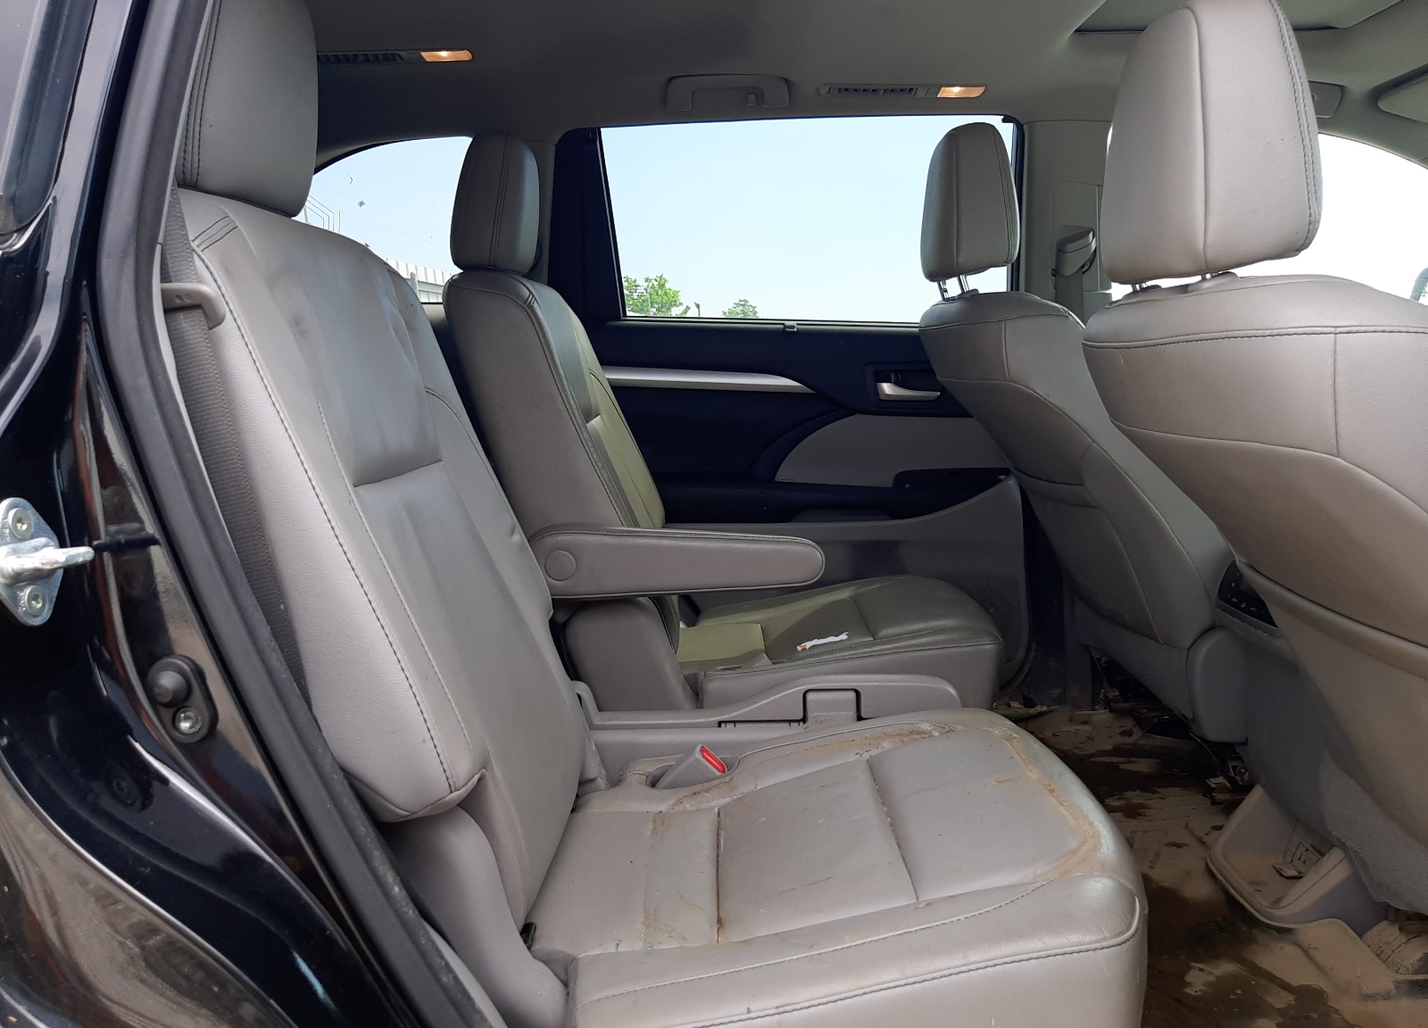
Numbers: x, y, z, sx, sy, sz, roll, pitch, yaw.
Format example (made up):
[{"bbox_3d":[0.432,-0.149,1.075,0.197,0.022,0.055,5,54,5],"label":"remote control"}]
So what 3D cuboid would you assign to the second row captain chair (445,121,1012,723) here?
[{"bbox_3d":[0.046,-0.114,1.871,0.890,1.040,0.560,0,10,-1],"label":"second row captain chair"}]

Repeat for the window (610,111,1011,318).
[{"bbox_3d":[0.201,-0.573,2.124,0.800,0.400,0.050,0,30,-1],"label":"window"}]

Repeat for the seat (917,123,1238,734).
[{"bbox_3d":[0.796,-0.110,1.891,0.920,1.070,0.540,0,10,-1],"label":"seat"}]

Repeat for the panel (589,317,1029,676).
[{"bbox_3d":[0.180,-0.030,2.223,0.940,0.740,0.140,0,10,-1],"label":"panel"}]

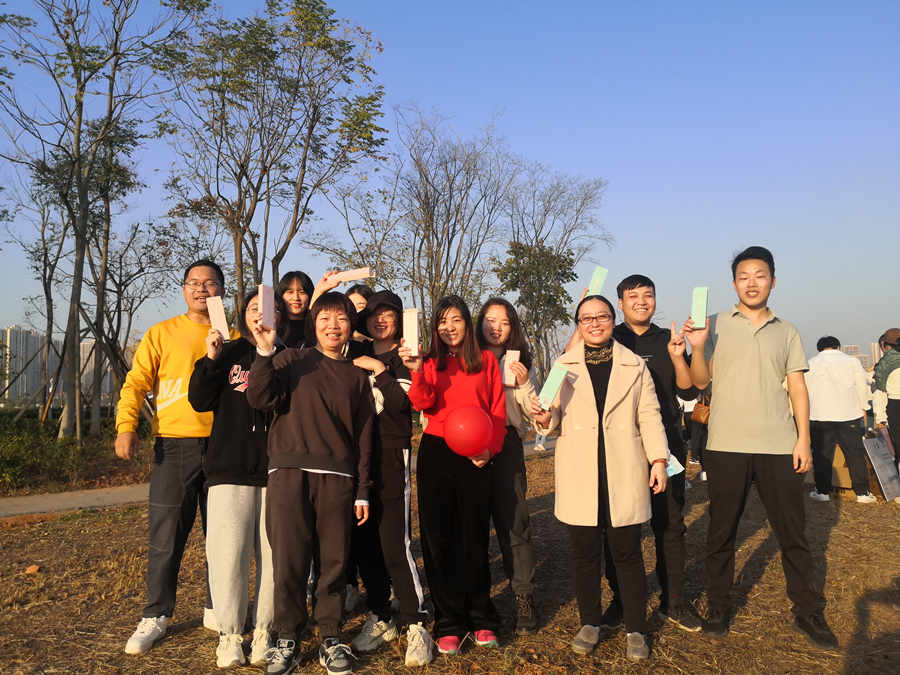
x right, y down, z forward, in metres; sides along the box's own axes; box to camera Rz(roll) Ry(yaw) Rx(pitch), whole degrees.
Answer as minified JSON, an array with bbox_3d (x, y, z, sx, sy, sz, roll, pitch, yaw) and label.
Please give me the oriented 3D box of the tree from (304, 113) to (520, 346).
[{"bbox_3d":[-0.951,-1.552,17.216,5.240,8.416,4.500,0,-5,0],"label":"tree"}]

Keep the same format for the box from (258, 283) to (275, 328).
[{"bbox_3d":[-0.751,-0.127,2.880,0.064,0.190,0.042,3,-7,-38],"label":"box"}]

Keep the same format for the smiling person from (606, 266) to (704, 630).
[{"bbox_3d":[0.924,0.543,3.572,0.639,1.728,0.500,-1,-5,8],"label":"smiling person"}]

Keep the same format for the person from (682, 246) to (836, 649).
[{"bbox_3d":[1.455,0.474,3.323,0.630,1.819,0.500,-1,-5,10],"label":"person"}]

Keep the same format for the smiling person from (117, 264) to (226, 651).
[{"bbox_3d":[-1.300,0.503,3.348,0.522,1.766,0.500,0,-5,0],"label":"smiling person"}]

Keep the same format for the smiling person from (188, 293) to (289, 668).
[{"bbox_3d":[-0.913,0.569,3.045,0.441,1.579,0.420,1,-5,-8],"label":"smiling person"}]

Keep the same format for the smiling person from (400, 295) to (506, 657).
[{"bbox_3d":[0.021,0.590,3.257,0.465,1.576,0.400,0,-5,0],"label":"smiling person"}]

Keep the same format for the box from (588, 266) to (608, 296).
[{"bbox_3d":[0.731,-0.255,3.480,0.064,0.190,0.040,17,-13,7],"label":"box"}]

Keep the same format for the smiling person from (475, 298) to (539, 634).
[{"bbox_3d":[0.260,0.602,3.503,0.427,1.597,0.380,0,-5,5],"label":"smiling person"}]

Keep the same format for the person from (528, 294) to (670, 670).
[{"bbox_3d":[0.680,0.589,3.191,0.577,1.566,0.450,-1,-5,8],"label":"person"}]

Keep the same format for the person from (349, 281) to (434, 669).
[{"bbox_3d":[-0.290,0.574,3.154,0.445,1.588,0.450,0,-5,5],"label":"person"}]

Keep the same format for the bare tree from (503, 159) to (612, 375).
[{"bbox_3d":[3.205,-1.156,21.197,3.369,8.361,3.200,0,-5,0],"label":"bare tree"}]

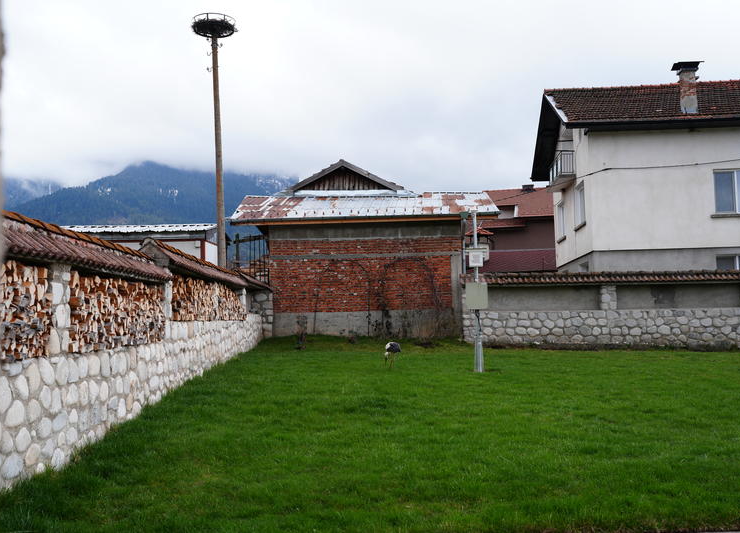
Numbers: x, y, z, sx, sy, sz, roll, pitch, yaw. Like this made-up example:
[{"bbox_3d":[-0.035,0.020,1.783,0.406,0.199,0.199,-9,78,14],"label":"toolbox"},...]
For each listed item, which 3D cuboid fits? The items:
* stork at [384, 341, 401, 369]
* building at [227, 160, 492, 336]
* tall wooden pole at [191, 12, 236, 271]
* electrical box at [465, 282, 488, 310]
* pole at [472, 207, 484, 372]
[{"bbox_3d":[0.435,1.660,14.618,0.250,0.540,0.500,1,-4,-30],"label":"stork"},{"bbox_3d":[-0.142,-0.588,25.953,7.830,5.850,6.600,-1,-4,0],"label":"building"},{"bbox_3d":[-4.705,-2.751,24.270,1.350,10.160,1.350,-1,-4,0],"label":"tall wooden pole"},{"bbox_3d":[1.952,0.540,14.150,0.400,0.490,0.200,-1,-4,0],"label":"electrical box"},{"bbox_3d":[1.970,0.469,14.300,0.180,2.970,0.180,-1,-4,0],"label":"pole"}]

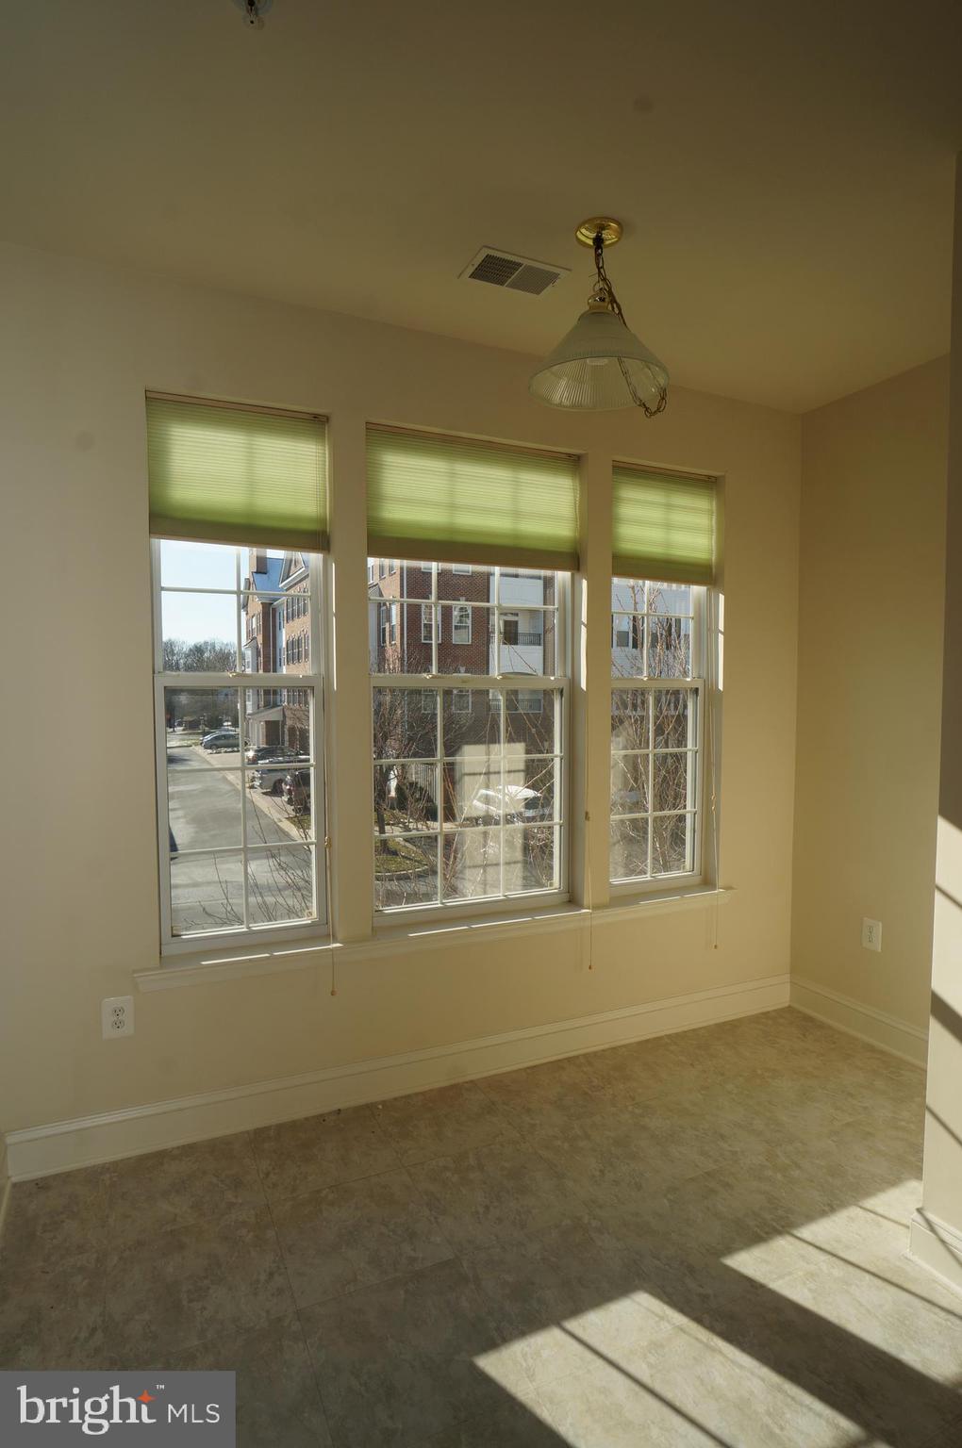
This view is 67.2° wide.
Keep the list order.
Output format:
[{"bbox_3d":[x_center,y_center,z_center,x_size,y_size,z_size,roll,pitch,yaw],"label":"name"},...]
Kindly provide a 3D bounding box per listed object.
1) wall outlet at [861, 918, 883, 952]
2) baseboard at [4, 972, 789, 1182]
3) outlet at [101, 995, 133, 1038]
[{"bbox_3d":[1.626,0.880,3.010,0.008,0.124,0.080,-1,3,-24],"label":"wall outlet"},{"bbox_3d":[0.025,1.276,2.788,3.127,0.149,0.018,-1,3,-24],"label":"baseboard"},{"bbox_3d":[-1.128,0.918,2.254,0.080,0.124,0.008,-1,3,-24],"label":"outlet"}]

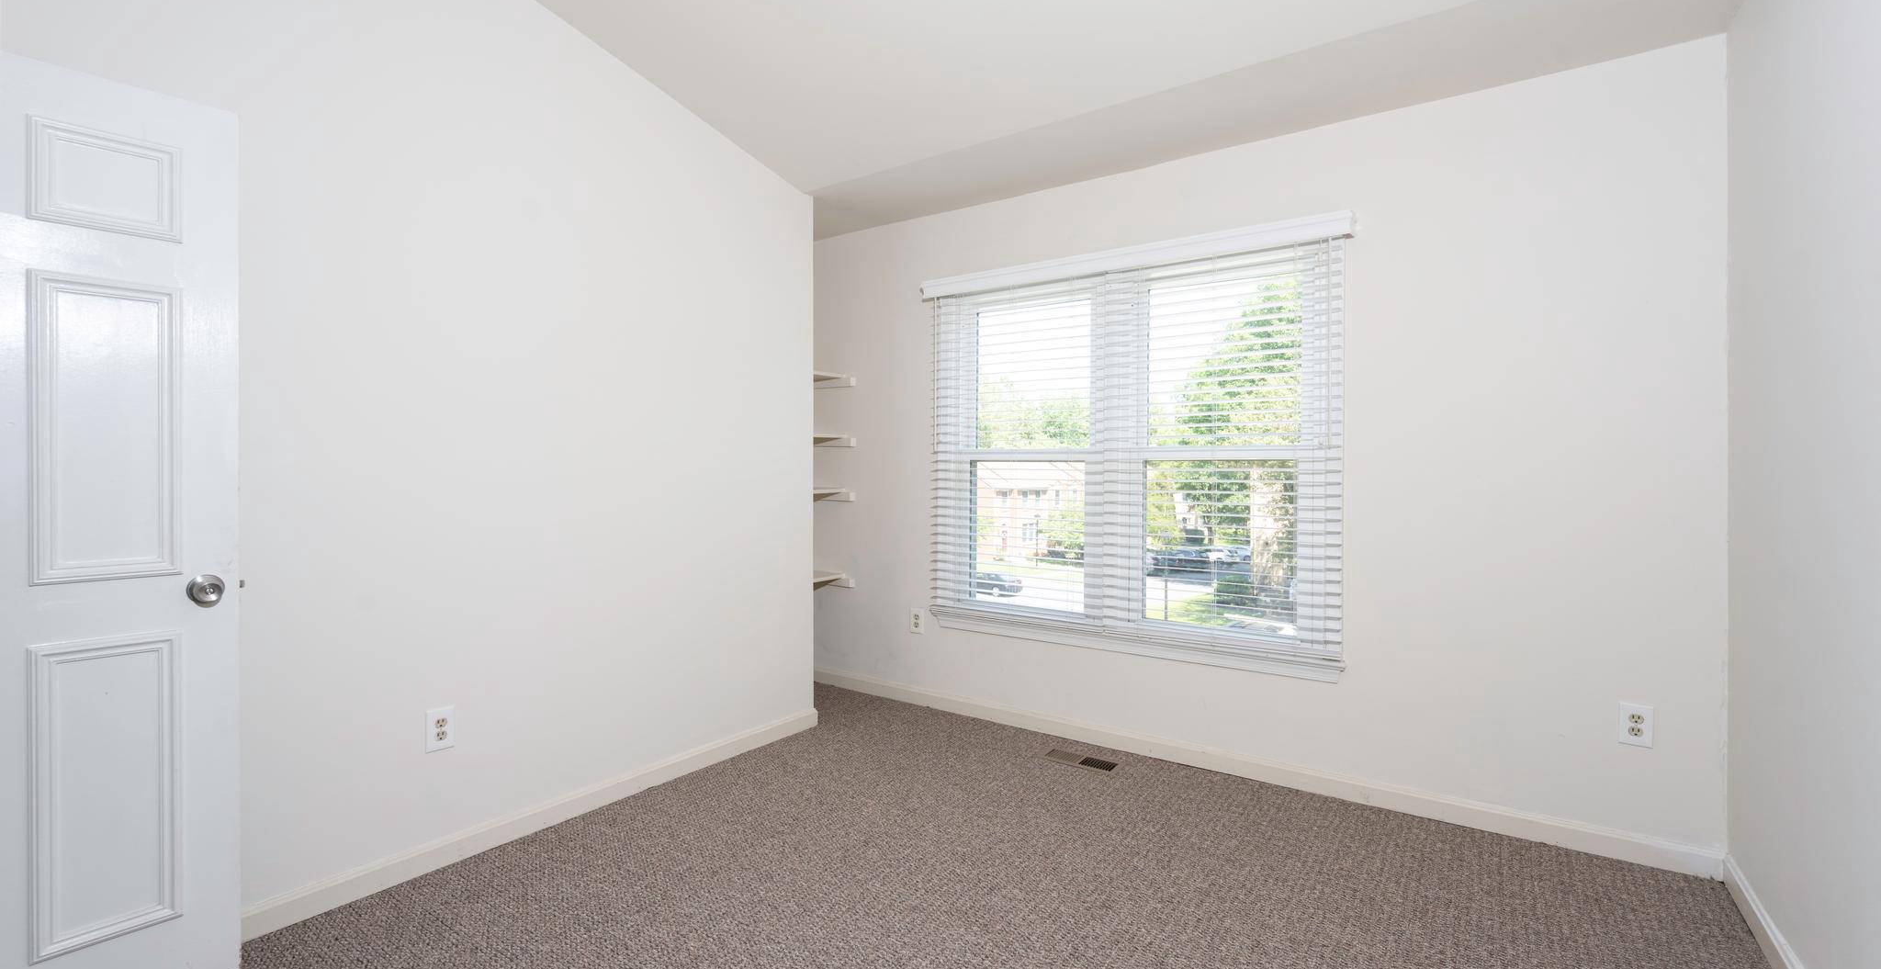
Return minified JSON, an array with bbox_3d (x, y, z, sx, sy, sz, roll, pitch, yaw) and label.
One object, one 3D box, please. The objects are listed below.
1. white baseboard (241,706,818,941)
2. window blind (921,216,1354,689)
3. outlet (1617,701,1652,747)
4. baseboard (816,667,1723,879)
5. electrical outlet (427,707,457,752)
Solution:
[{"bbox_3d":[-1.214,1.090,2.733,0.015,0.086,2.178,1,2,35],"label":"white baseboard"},{"bbox_3d":[0.694,-0.163,3.288,1.804,1.590,0.080,1,1,35],"label":"window blind"},{"bbox_3d":[2.101,0.727,2.367,0.079,0.124,0.010,1,1,35],"label":"outlet"},{"bbox_3d":[0.761,1.074,3.303,3.652,0.086,0.015,1,2,35],"label":"baseboard"},{"bbox_3d":[-1.491,0.731,2.338,0.010,0.124,0.079,1,1,35],"label":"electrical outlet"}]

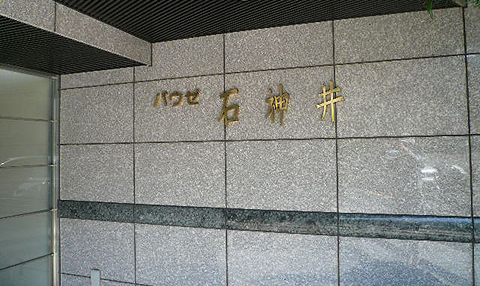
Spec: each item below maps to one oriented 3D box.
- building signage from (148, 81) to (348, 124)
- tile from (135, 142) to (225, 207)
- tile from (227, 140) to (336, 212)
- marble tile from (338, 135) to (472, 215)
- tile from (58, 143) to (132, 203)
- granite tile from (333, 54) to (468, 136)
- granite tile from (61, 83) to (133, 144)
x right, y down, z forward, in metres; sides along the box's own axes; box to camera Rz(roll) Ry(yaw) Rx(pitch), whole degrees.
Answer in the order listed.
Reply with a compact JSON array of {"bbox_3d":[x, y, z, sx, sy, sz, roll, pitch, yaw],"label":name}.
[{"bbox_3d":[0.002,-0.274,2.853,1.481,0.294,0.030,-1,-1,20],"label":"building signage"},{"bbox_3d":[-0.475,0.241,3.044,0.794,0.493,0.025,-1,-1,20],"label":"tile"},{"bbox_3d":[0.278,0.226,2.774,0.795,0.493,0.025,-1,-1,20],"label":"tile"},{"bbox_3d":[1.031,0.211,2.503,0.792,0.493,0.025,-1,-1,20],"label":"marble tile"},{"bbox_3d":[-1.217,0.256,3.311,0.771,0.493,0.025,-1,-1,20],"label":"tile"},{"bbox_3d":[1.025,-0.289,2.515,0.792,0.493,0.025,-1,-1,20],"label":"granite tile"},{"bbox_3d":[-1.223,-0.243,3.323,0.771,0.493,0.025,-1,-1,20],"label":"granite tile"}]

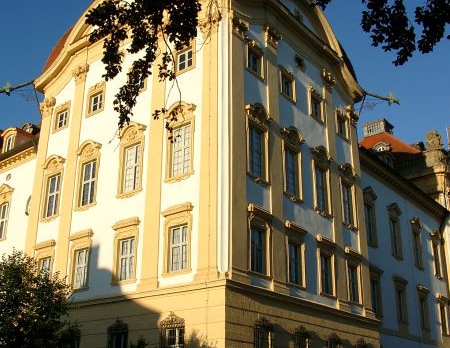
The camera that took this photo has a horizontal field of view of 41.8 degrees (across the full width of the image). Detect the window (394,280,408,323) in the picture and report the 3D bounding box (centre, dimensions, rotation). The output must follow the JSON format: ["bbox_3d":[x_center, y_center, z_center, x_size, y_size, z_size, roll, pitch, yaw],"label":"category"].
[{"bbox_3d":[13.424,9.782,44.922,0.241,3.178,1.541,-16,-27,36],"label":"window"}]

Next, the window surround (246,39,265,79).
[{"bbox_3d":[1.942,-7.505,39.117,0.310,2.428,1.963,-16,-27,35],"label":"window surround"}]

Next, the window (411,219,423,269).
[{"bbox_3d":[18.751,6.892,58.219,0.362,4.908,2.377,-16,-27,35],"label":"window"}]

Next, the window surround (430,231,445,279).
[{"bbox_3d":[19.989,7.437,55.585,0.450,4.750,2.150,-16,-27,34],"label":"window surround"}]

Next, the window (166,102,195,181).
[{"bbox_3d":[-2.758,-2.010,36.858,2.532,5.063,0.413,-17,-28,36],"label":"window"}]

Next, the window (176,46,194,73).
[{"bbox_3d":[-2.326,-6.509,33.709,1.150,1.300,0.250,-16,-27,34],"label":"window"}]

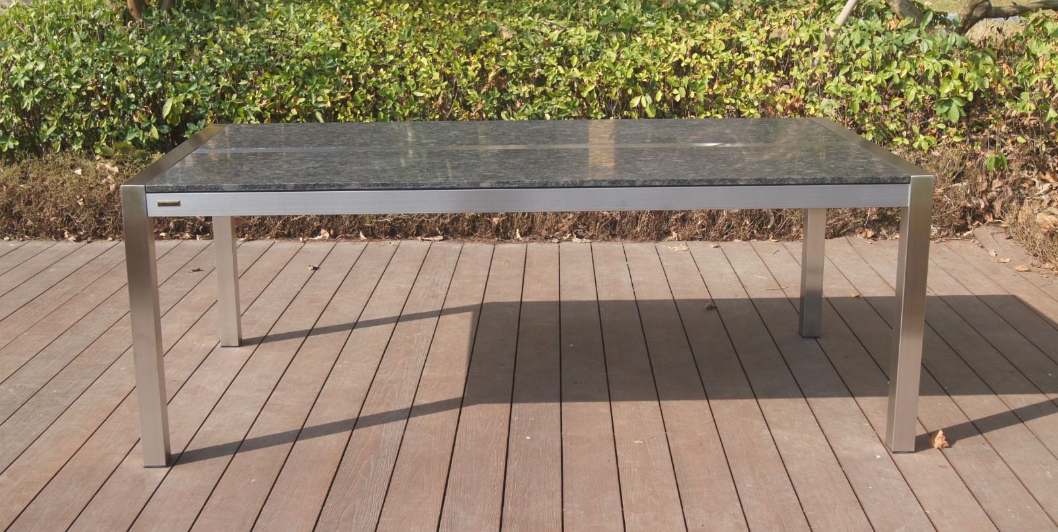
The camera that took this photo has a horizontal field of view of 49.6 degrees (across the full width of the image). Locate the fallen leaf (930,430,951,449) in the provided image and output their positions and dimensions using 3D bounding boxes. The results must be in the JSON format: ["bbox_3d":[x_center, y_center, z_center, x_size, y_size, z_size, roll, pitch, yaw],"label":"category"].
[{"bbox_3d":[1.120,0.471,3.123,0.050,0.040,0.040,-1,16,-2],"label":"fallen leaf"}]

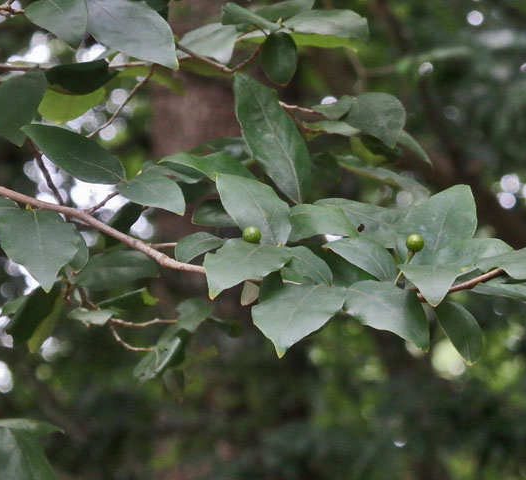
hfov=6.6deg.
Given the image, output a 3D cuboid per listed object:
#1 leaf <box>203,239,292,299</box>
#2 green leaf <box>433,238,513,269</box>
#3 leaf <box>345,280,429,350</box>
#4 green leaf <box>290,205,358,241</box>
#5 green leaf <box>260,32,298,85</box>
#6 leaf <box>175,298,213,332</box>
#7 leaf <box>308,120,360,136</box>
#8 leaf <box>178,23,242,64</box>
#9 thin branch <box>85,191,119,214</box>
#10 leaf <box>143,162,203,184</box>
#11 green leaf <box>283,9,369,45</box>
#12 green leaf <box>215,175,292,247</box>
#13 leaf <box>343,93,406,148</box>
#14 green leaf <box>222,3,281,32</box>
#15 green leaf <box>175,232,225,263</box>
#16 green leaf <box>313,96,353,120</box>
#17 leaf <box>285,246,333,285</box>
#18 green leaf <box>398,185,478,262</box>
[{"bbox_3d":[-0.010,0.018,2.953,0.064,0.013,0.043,-30,45,-33],"label":"leaf"},{"bbox_3d":[0.139,0.010,3.020,0.056,0.014,0.036,-11,38,-16],"label":"green leaf"},{"bbox_3d":[0.089,0.051,3.120,0.075,0.043,0.016,37,-32,19],"label":"leaf"},{"bbox_3d":[0.039,-0.012,3.000,0.056,0.014,0.036,13,38,21],"label":"green leaf"},{"bbox_3d":[0.011,-0.121,3.050,0.030,0.046,0.010,-4,-37,-2],"label":"green leaf"},{"bbox_3d":[-0.046,0.050,3.060,0.042,0.012,0.030,-17,24,50],"label":"leaf"},{"bbox_3d":[0.050,-0.083,3.400,0.044,0.010,0.025,8,24,17],"label":"leaf"},{"bbox_3d":[-0.038,-0.136,3.178,0.050,0.010,0.031,-22,42,-30],"label":"leaf"},{"bbox_3d":[-0.105,-0.025,3.007,0.025,0.005,0.008,-34,0,0],"label":"thin branch"},{"bbox_3d":[-0.060,-0.043,3.030,0.044,0.013,0.033,5,37,13],"label":"leaf"},{"bbox_3d":[0.042,-0.142,3.050,0.058,0.015,0.036,6,35,5],"label":"green leaf"},{"bbox_3d":[-0.007,-0.022,3.151,0.035,0.071,0.012,-34,-21,-23],"label":"green leaf"},{"bbox_3d":[0.084,-0.089,3.399,0.044,0.052,0.013,-33,-25,-17],"label":"leaf"},{"bbox_3d":[-0.008,-0.148,3.050,0.049,0.016,0.028,13,15,-38],"label":"green leaf"},{"bbox_3d":[-0.041,0.005,3.020,0.044,0.012,0.031,-19,42,-39],"label":"green leaf"},{"bbox_3d":[0.047,-0.088,3.060,0.042,0.013,0.029,-12,32,-40],"label":"green leaf"},{"bbox_3d":[0.029,0.016,3.039,0.048,0.030,0.009,34,-26,21],"label":"leaf"},{"bbox_3d":[0.114,-0.010,3.007,0.049,0.066,0.012,21,-26,15],"label":"green leaf"}]

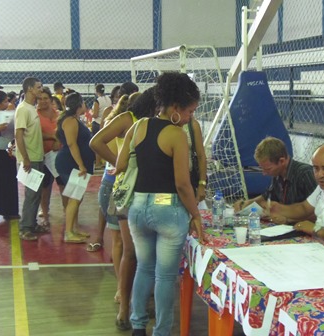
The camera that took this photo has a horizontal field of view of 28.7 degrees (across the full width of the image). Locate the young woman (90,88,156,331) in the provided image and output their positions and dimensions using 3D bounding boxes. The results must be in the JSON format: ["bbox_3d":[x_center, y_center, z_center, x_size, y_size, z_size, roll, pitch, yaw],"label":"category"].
[{"bbox_3d":[-0.244,0.290,4.196,0.500,1.570,0.420,5,9,40],"label":"young woman"}]

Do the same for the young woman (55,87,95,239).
[{"bbox_3d":[-0.923,-0.008,6.668,0.410,1.550,0.450,-1,7,-6],"label":"young woman"}]

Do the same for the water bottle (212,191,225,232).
[{"bbox_3d":[0.328,0.260,3.675,0.066,0.215,0.066,0,7,0],"label":"water bottle"}]

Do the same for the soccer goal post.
[{"bbox_3d":[0.332,-0.633,9.451,0.940,2.139,3.150,-2,7,-13],"label":"soccer goal post"}]

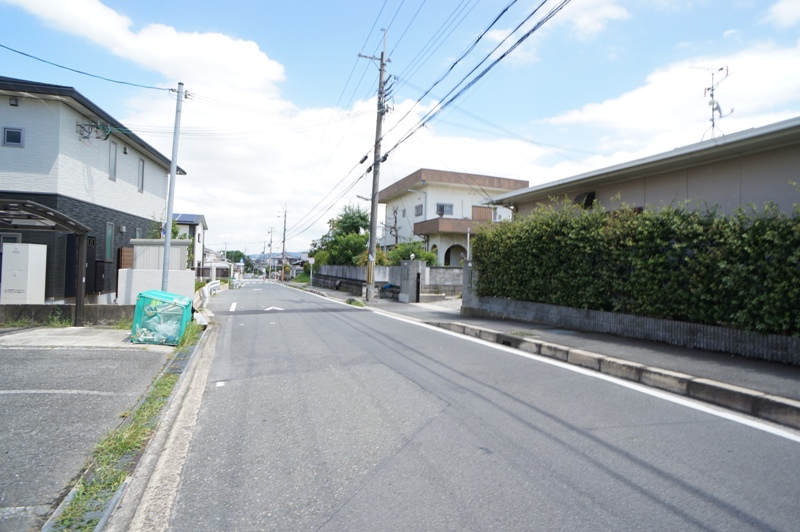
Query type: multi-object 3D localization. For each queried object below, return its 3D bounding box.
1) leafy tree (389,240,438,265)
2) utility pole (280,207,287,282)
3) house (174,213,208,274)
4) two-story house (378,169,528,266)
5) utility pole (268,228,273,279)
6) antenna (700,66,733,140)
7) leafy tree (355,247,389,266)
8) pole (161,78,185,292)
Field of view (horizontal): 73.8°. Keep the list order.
[{"bbox_3d":[0.633,-0.076,27.000,2.100,2.400,2.500,2,0,-17],"label":"leafy tree"},{"bbox_3d":[-16.284,-2.885,75.000,0.400,10.500,0.400,2,0,-15],"label":"utility pole"},{"bbox_3d":[-24.899,-1.885,55.927,8.000,7.300,10.200,2,0,-16],"label":"house"},{"bbox_3d":[3.178,-1.856,34.019,6.800,6.700,12.200,2,0,-15],"label":"two-story house"},{"bbox_3d":[-24.730,-2.393,102.000,0.400,10.400,0.400,2,0,-15],"label":"utility pole"},{"bbox_3d":[8.434,-4.330,14.200,0.800,1.900,0.600,2,0,30],"label":"antenna"},{"bbox_3d":[-1.631,0.029,30.500,1.900,2.200,2.000,2,0,-17],"label":"leafy tree"},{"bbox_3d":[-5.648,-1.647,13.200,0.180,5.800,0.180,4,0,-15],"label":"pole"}]

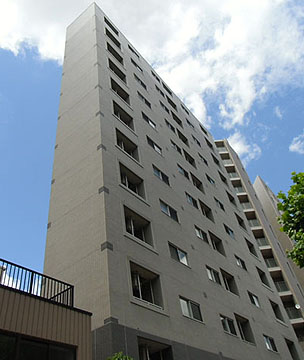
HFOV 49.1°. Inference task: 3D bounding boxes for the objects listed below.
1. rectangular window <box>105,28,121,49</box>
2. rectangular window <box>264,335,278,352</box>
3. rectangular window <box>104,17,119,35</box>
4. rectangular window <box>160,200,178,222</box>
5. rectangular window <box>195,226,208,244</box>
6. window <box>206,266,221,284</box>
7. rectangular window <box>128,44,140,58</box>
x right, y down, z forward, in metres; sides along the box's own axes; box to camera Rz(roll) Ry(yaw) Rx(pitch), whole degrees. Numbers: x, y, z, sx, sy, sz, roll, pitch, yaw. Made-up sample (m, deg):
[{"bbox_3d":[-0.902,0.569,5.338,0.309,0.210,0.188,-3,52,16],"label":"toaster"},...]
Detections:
[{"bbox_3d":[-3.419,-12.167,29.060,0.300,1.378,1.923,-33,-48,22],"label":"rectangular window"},{"bbox_3d":[7.524,10.485,21.278,0.180,0.860,1.336,-33,-48,22],"label":"rectangular window"},{"bbox_3d":[-3.917,-14.534,31.768,0.250,1.561,1.867,-33,-48,22],"label":"rectangular window"},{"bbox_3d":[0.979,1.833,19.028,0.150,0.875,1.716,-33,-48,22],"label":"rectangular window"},{"bbox_3d":[3.214,3.584,21.712,0.180,0.863,1.367,-33,-48,22],"label":"rectangular window"},{"bbox_3d":[3.615,5.661,19.686,0.180,0.863,1.367,-33,-48,22],"label":"window"},{"bbox_3d":[-1.882,-12.853,33.680,0.180,0.846,1.581,-33,-48,22],"label":"rectangular window"}]

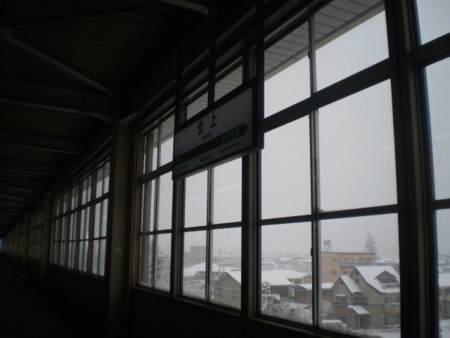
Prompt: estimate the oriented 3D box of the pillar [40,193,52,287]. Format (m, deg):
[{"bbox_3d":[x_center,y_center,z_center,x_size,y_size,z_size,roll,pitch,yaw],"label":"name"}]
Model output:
[{"bbox_3d":[-7.141,2.817,18.696,0.310,3.670,0.340,6,-11,-26],"label":"pillar"}]

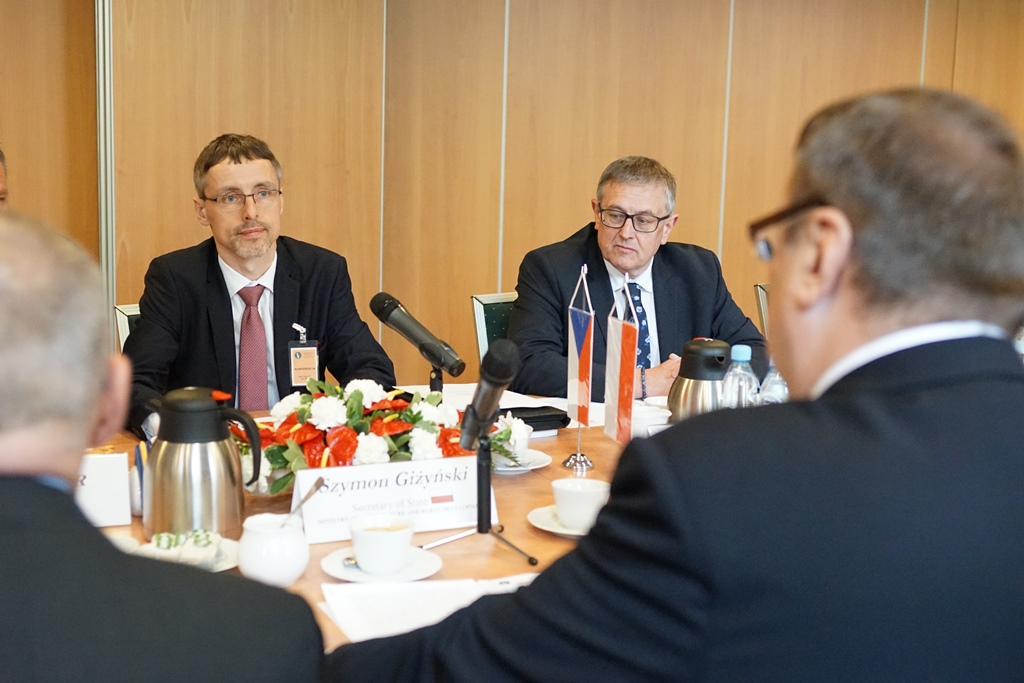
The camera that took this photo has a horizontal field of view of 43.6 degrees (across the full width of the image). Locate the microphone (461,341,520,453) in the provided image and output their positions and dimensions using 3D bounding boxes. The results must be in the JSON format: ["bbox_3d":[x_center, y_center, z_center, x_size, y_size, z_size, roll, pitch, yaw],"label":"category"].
[{"bbox_3d":[-0.031,0.070,1.690,0.048,0.166,0.048,18,27,-2],"label":"microphone"}]

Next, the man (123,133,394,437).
[{"bbox_3d":[-0.516,0.239,2.549,0.560,1.292,0.820,-1,8,-20],"label":"man"}]

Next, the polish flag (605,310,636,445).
[{"bbox_3d":[0.170,0.063,2.000,0.012,0.188,0.120,-1,8,-17],"label":"polish flag"}]

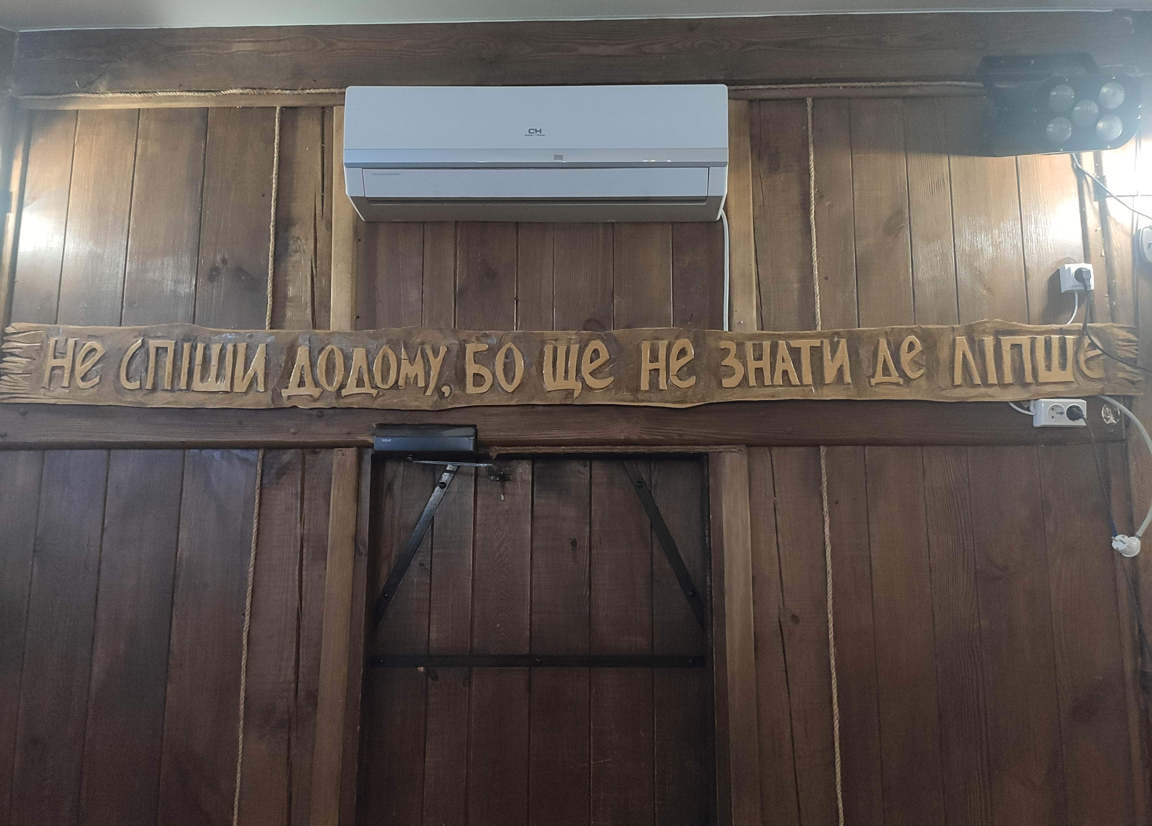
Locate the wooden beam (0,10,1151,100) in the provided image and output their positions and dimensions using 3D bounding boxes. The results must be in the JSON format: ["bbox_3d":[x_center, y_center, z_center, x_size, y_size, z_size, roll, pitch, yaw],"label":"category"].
[{"bbox_3d":[-0.030,-0.886,2.191,2.804,0.174,0.090,0,-9,2],"label":"wooden beam"}]

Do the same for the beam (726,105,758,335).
[{"bbox_3d":[0.408,-0.480,2.154,0.066,0.622,0.050,0,-9,1],"label":"beam"}]

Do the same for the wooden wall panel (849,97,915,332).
[{"bbox_3d":[0.762,-0.489,2.165,0.138,0.628,0.028,0,-9,1],"label":"wooden wall panel"}]

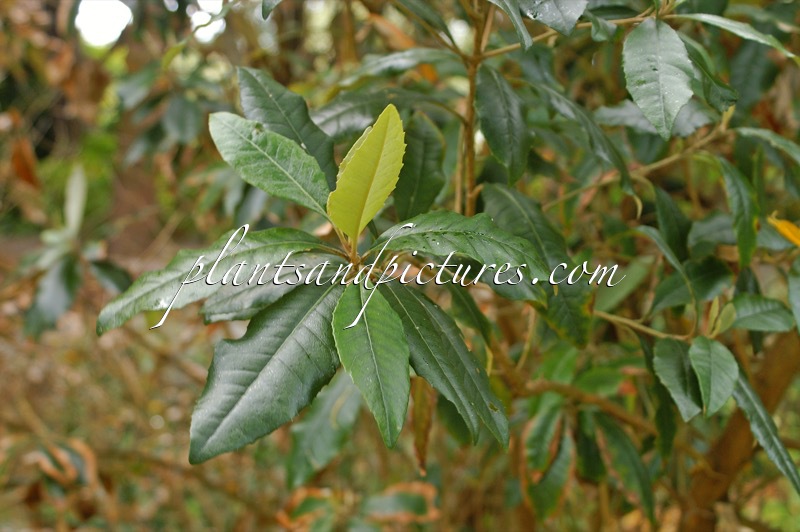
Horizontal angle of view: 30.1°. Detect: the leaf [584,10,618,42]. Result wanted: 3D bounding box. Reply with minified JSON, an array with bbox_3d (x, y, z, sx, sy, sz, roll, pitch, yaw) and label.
[{"bbox_3d":[0.119,-0.142,0.880,0.019,0.019,0.015,-4,-6,0],"label":"leaf"}]

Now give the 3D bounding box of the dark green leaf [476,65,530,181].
[{"bbox_3d":[0.063,-0.086,0.900,0.027,0.071,0.020,-10,-9,0],"label":"dark green leaf"}]

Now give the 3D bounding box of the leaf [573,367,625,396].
[{"bbox_3d":[0.151,0.087,1.120,0.038,0.020,0.018,-4,-20,0],"label":"leaf"}]

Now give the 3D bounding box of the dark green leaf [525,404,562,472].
[{"bbox_3d":[0.106,0.127,1.100,0.024,0.057,0.020,12,-9,0],"label":"dark green leaf"}]

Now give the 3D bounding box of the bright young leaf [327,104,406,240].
[{"bbox_3d":[-0.015,-0.045,0.738,0.031,0.072,0.012,16,20,7],"label":"bright young leaf"}]

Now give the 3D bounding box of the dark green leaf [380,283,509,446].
[{"bbox_3d":[0.022,0.046,0.735,0.031,0.013,0.104,-23,64,-28],"label":"dark green leaf"}]

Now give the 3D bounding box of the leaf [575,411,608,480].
[{"bbox_3d":[0.144,0.134,1.120,0.020,0.055,0.018,-9,-7,0],"label":"leaf"}]

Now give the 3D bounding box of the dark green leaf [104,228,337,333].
[{"bbox_3d":[-0.090,0.009,0.738,0.127,0.018,0.036,-17,31,-9],"label":"dark green leaf"}]

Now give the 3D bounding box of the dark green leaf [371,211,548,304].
[{"bbox_3d":[0.031,-0.005,0.747,0.092,0.018,0.036,11,35,3],"label":"dark green leaf"}]

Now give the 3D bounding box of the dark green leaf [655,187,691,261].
[{"bbox_3d":[0.183,-0.028,0.990,0.017,0.053,0.018,-21,-9,11],"label":"dark green leaf"}]

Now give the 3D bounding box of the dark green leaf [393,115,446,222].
[{"bbox_3d":[0.010,-0.059,0.900,0.030,0.070,0.018,11,-6,0],"label":"dark green leaf"}]

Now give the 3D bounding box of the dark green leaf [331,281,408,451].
[{"bbox_3d":[-0.012,0.044,0.718,0.036,0.098,0.011,-8,-34,-3],"label":"dark green leaf"}]

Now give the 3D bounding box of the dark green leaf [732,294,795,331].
[{"bbox_3d":[0.224,0.029,0.920,0.039,0.021,0.018,-6,-24,0],"label":"dark green leaf"}]

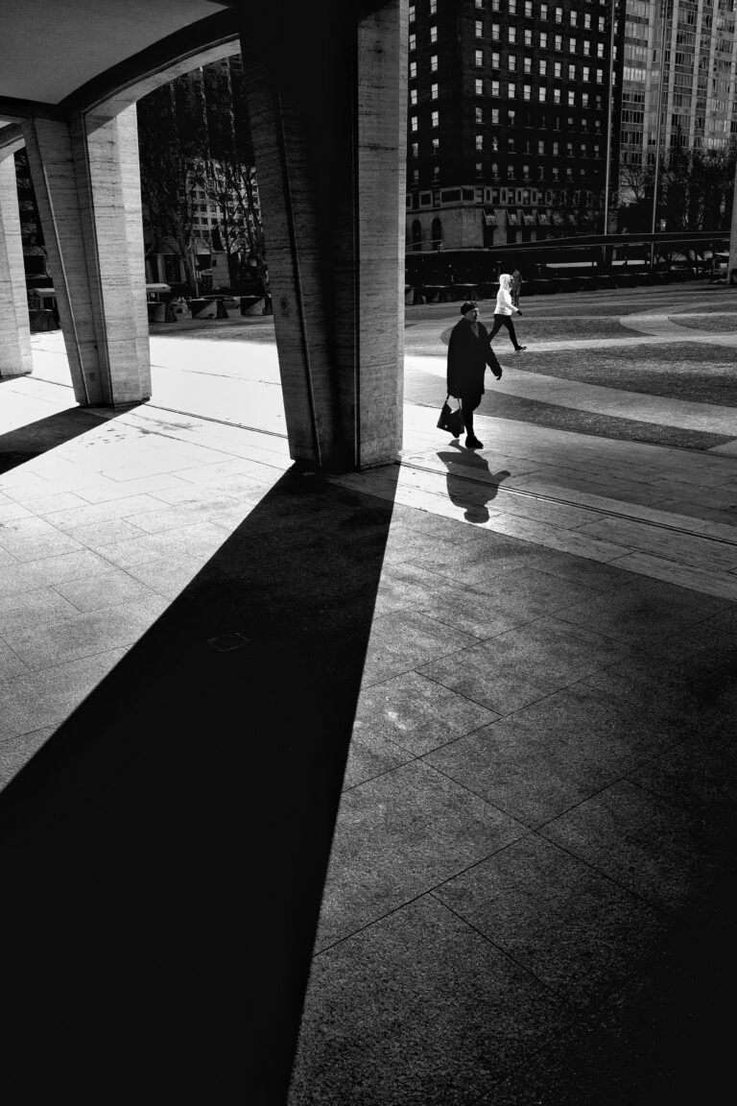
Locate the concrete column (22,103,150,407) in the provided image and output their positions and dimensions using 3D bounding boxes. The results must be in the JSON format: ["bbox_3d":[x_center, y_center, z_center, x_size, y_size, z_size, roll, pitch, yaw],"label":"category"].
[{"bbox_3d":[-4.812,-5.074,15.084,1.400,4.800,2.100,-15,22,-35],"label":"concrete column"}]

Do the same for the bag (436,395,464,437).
[{"bbox_3d":[1.003,-1.669,10.387,0.360,0.430,0.130,11,22,37],"label":"bag"}]

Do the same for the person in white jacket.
[{"bbox_3d":[3.237,-5.673,20.248,0.950,1.700,0.500,-2,18,3],"label":"person in white jacket"}]

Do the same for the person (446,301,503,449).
[{"bbox_3d":[1.258,-2.164,10.431,0.550,1.690,0.600,11,22,37],"label":"person"}]

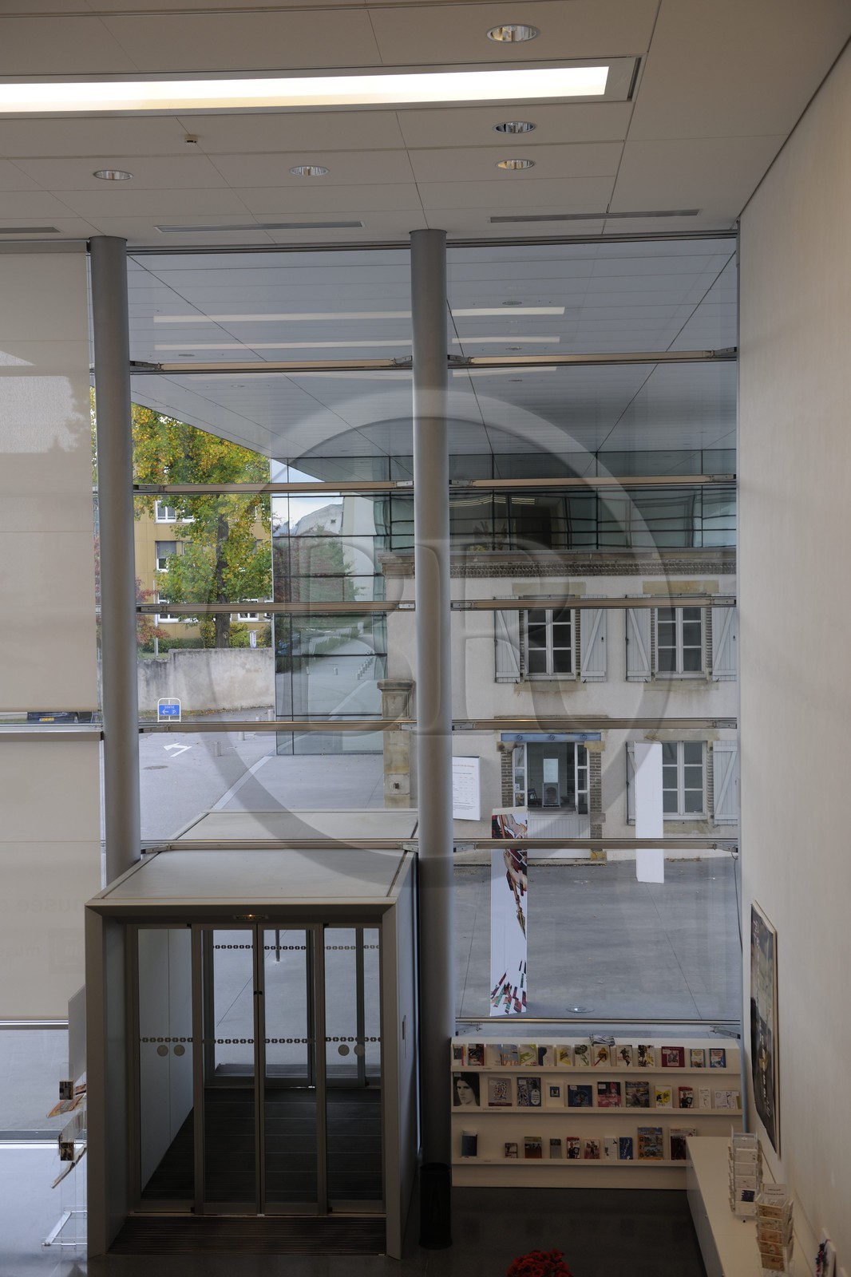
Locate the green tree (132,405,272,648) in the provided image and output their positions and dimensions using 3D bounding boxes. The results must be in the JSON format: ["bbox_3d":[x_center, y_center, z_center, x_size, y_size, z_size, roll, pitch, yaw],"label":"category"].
[{"bbox_3d":[-10.438,-6.398,75.560,10.000,14.000,10.000,-1,3,4],"label":"green tree"}]

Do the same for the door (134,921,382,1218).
[{"bbox_3d":[-1.444,3.699,13.673,2.190,2.576,0.100,-1,3,4],"label":"door"}]

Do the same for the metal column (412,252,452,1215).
[{"bbox_3d":[0.065,0.829,13.526,0.285,8.474,0.285,-1,3,4],"label":"metal column"}]

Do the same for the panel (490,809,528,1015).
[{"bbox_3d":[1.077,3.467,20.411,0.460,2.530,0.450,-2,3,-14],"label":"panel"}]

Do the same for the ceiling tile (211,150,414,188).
[{"bbox_3d":[-0.842,-3.592,12.169,1.476,0.030,1.048,-1,3,3],"label":"ceiling tile"}]

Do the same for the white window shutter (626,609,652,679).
[{"bbox_3d":[4.000,0.015,30.017,0.494,1.625,0.050,-1,3,4],"label":"white window shutter"}]

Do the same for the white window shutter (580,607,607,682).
[{"bbox_3d":[3.087,0.006,29.260,0.462,1.605,0.050,-1,3,4],"label":"white window shutter"}]

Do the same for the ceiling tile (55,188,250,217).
[{"bbox_3d":[-2.275,-3.652,13.367,1.503,0.025,1.058,-1,3,4],"label":"ceiling tile"}]

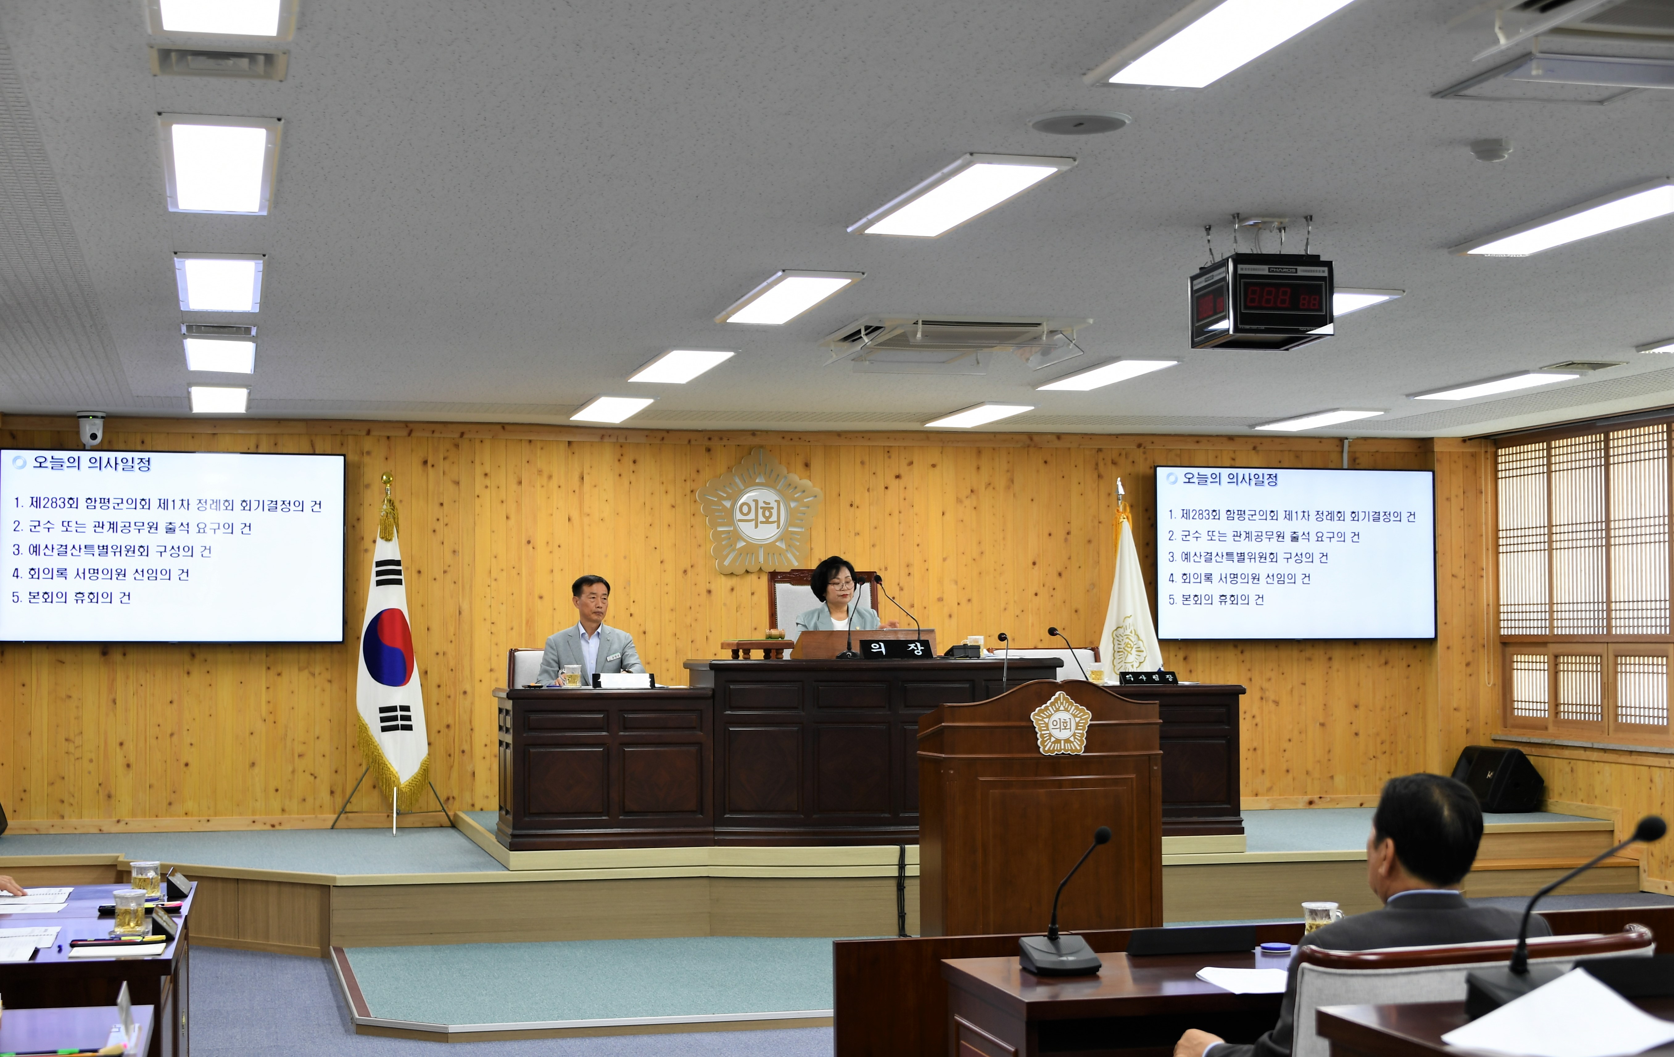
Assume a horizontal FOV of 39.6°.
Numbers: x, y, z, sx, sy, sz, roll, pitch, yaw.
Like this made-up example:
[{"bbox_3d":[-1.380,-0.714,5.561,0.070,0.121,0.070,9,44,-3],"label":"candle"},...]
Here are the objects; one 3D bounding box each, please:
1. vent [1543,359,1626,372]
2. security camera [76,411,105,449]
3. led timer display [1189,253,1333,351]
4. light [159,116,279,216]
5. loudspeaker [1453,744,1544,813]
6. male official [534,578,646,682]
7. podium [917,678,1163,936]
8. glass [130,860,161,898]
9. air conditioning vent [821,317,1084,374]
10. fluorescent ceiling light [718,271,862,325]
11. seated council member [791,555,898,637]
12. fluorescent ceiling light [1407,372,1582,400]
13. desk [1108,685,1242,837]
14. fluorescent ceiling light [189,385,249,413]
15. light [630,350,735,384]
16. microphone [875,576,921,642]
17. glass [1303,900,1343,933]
[{"bbox_3d":[3.581,-0.779,11.154,0.310,0.045,0.310,1,-3,-15],"label":"vent"},{"bbox_3d":[-4.185,-0.554,13.059,0.155,0.200,0.155,1,-3,-25],"label":"security camera"},{"bbox_3d":[1.339,-0.704,7.351,0.333,0.235,0.371,0,-3,-10],"label":"led timer display"},{"bbox_3d":[-1.741,-1.009,6.556,0.310,0.036,1.220,1,-3,-15],"label":"light"},{"bbox_3d":[4.168,1.591,14.749,0.375,0.380,0.600,1,-3,-15],"label":"loudspeaker"},{"bbox_3d":[-1.244,0.911,11.760,0.550,1.320,0.720,1,-3,-15],"label":"male official"},{"bbox_3d":[0.822,1.237,9.469,0.936,1.245,0.390,1,-3,-15],"label":"podium"},{"bbox_3d":[-1.953,0.986,6.566,0.085,0.094,0.088,1,-3,-15],"label":"glass"},{"bbox_3d":[0.491,-0.790,9.909,0.950,0.110,0.950,1,-3,-15],"label":"air conditioning vent"},{"bbox_3d":[-0.194,-0.882,9.018,0.310,0.036,1.220,1,-3,-15],"label":"fluorescent ceiling light"},{"bbox_3d":[0.019,0.786,12.232,0.550,1.292,0.750,1,-3,-15],"label":"seated council member"},{"bbox_3d":[3.357,-0.724,11.904,0.310,0.036,1.220,1,-3,-15],"label":"fluorescent ceiling light"},{"bbox_3d":[1.506,1.203,12.180,1.000,0.765,0.740,1,-3,-15],"label":"desk"},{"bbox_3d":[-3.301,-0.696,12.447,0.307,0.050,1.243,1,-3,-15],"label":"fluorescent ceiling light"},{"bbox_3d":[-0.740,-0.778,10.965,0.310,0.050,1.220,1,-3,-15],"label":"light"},{"bbox_3d":[0.321,0.452,11.768,0.270,0.422,0.130,-1,-3,22],"label":"microphone"},{"bbox_3d":[1.021,0.837,4.874,0.090,0.096,0.079,1,-3,-15],"label":"glass"}]

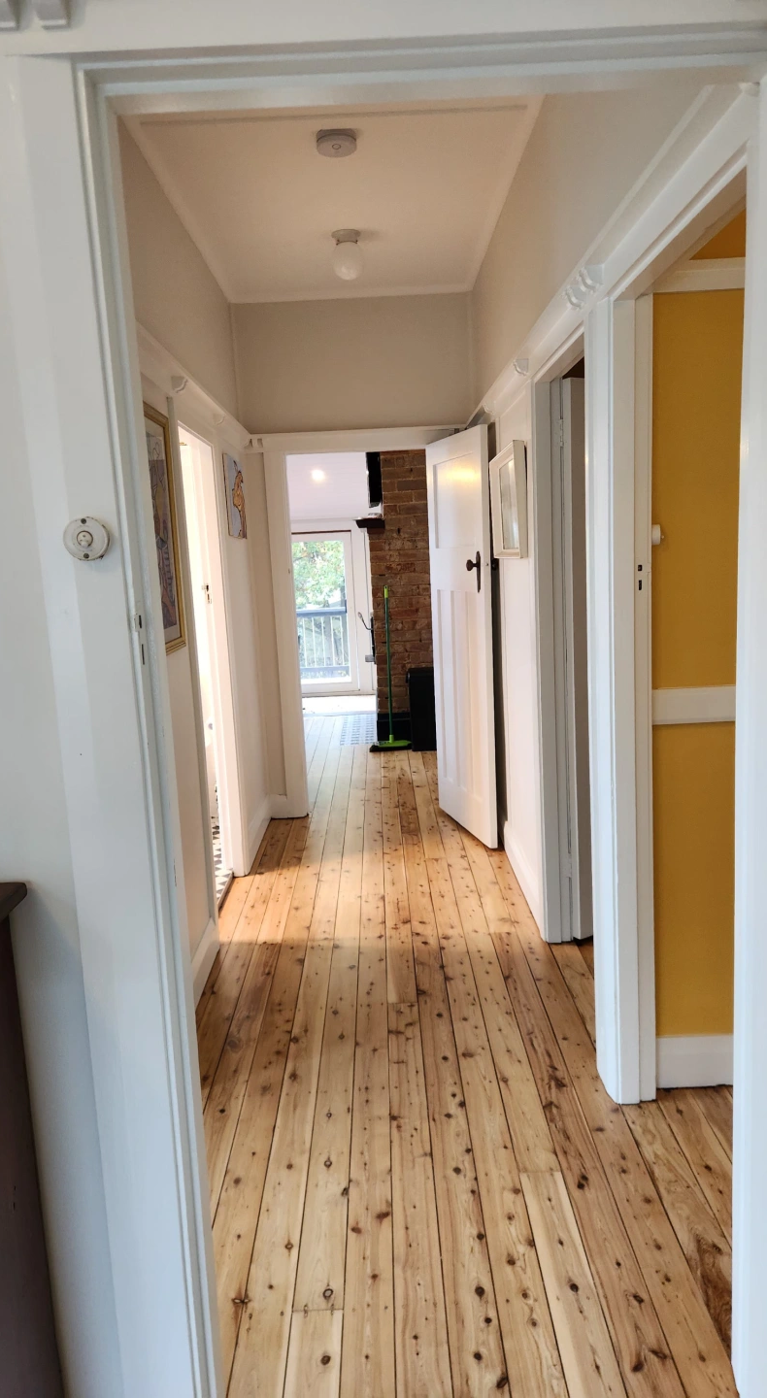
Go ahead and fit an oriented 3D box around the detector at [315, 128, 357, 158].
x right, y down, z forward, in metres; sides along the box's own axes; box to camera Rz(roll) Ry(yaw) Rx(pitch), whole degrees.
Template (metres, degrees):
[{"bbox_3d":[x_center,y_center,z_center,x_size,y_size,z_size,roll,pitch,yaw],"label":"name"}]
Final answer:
[{"bbox_3d":[-0.156,-1.861,3.114,0.130,0.037,0.130,-3,9,0],"label":"detector"}]

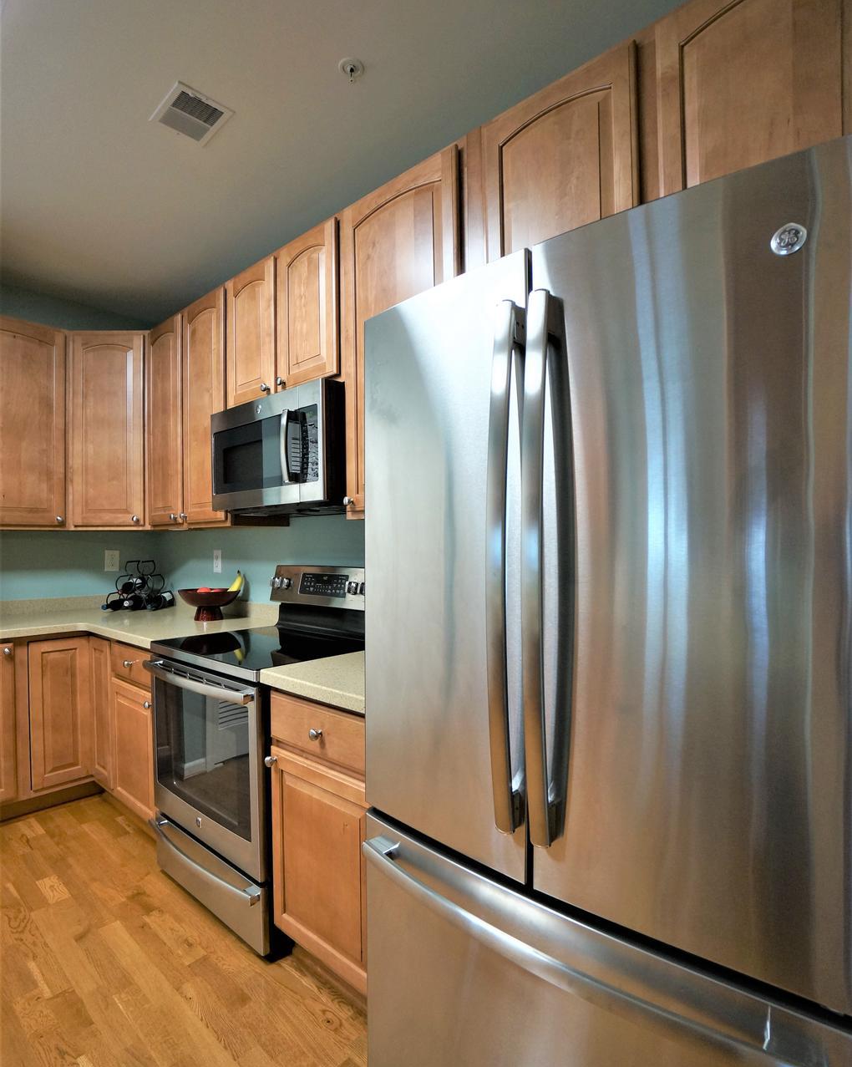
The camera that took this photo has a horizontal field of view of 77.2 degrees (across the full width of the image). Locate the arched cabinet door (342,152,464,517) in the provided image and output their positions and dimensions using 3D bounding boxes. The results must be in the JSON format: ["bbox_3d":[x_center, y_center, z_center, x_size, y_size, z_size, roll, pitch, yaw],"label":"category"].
[{"bbox_3d":[-0.084,-0.595,1.726,0.504,1.050,0.040,-1,-1,40],"label":"arched cabinet door"}]

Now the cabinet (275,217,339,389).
[{"bbox_3d":[-0.446,-0.838,2.033,0.374,0.550,0.040,-1,-1,40],"label":"cabinet"}]

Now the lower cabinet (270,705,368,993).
[{"bbox_3d":[-0.107,0.837,1.712,0.460,0.756,0.625,-1,-1,40],"label":"lower cabinet"}]

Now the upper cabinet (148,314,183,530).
[{"bbox_3d":[-1.275,-0.572,2.918,0.400,1.045,0.320,-1,-1,40],"label":"upper cabinet"}]

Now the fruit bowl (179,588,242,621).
[{"bbox_3d":[-1.109,0.372,2.748,0.295,0.140,0.295,-1,-1,0],"label":"fruit bowl"}]

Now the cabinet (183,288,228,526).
[{"bbox_3d":[-0.957,-0.578,2.648,0.416,1.045,0.320,-1,-1,40],"label":"cabinet"}]

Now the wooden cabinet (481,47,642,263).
[{"bbox_3d":[0.424,-0.831,1.480,0.423,0.595,0.320,-1,-1,40],"label":"wooden cabinet"}]

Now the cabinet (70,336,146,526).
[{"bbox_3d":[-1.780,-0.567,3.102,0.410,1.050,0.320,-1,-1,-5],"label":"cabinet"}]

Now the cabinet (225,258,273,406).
[{"bbox_3d":[-0.738,-0.832,2.280,0.382,0.550,0.040,-1,-1,40],"label":"cabinet"}]

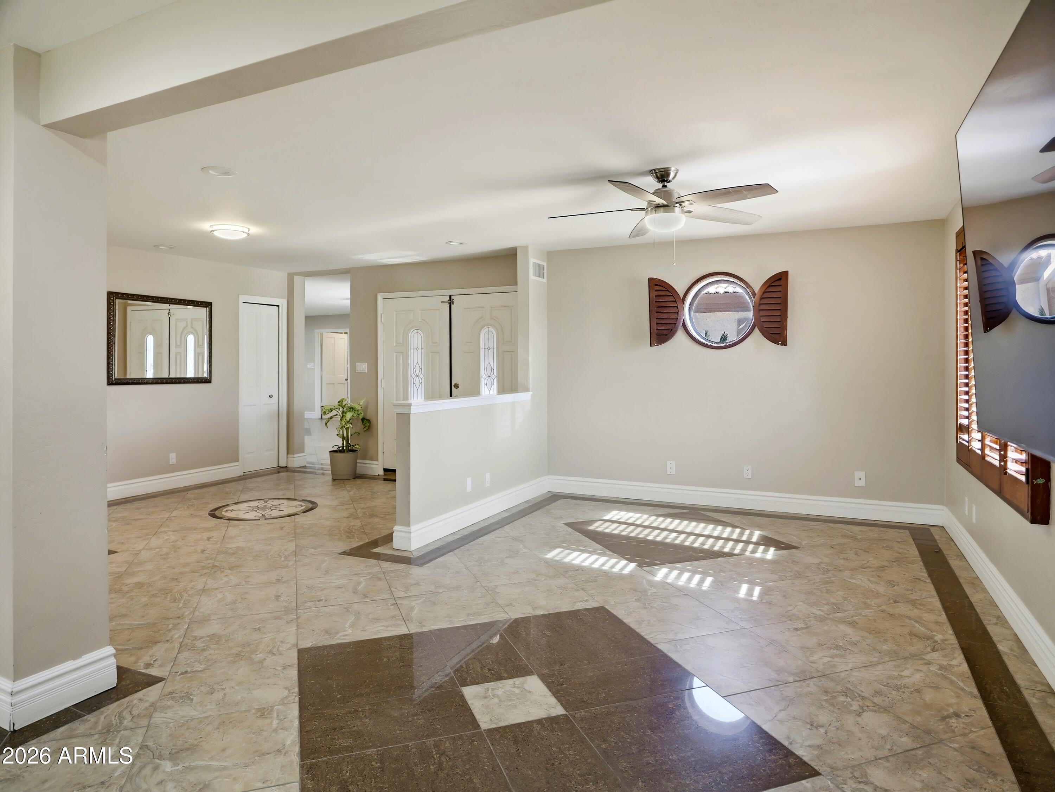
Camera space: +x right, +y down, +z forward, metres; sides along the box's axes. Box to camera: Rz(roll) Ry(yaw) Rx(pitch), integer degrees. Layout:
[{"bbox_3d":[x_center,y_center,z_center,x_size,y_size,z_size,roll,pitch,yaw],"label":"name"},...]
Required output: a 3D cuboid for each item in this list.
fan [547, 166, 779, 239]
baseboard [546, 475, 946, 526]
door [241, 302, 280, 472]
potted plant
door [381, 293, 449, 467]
[{"bbox_3d":[0.826,-1.183,3.713,1.380,0.360,1.360,1,2,24],"label":"fan"},{"bbox_3d":[1.811,0.944,5.648,3.465,0.160,0.022,1,2,23],"label":"baseboard"},{"bbox_3d":[-3.309,-0.110,7.579,0.045,2.050,0.580,1,2,29],"label":"door"},{"bbox_3d":[-2.119,0.490,7.109,0.570,0.930,0.540,1,2,24],"label":"potted plant"},{"bbox_3d":[-1.334,-0.148,7.215,0.925,2.060,0.050,1,2,24],"label":"door"}]

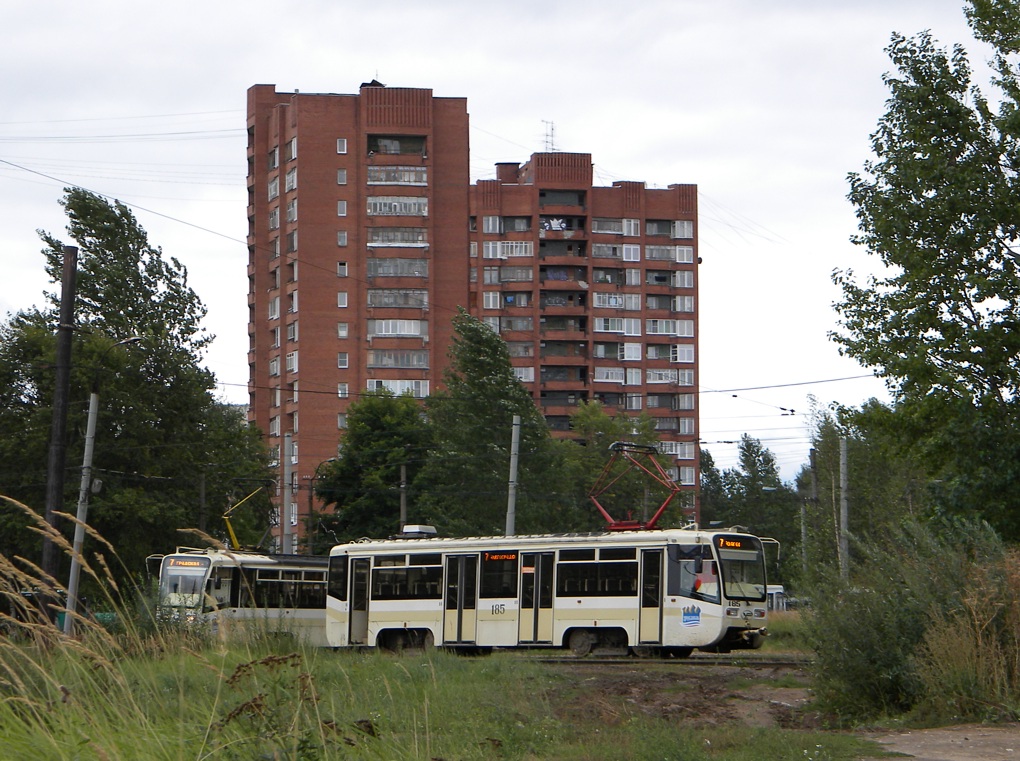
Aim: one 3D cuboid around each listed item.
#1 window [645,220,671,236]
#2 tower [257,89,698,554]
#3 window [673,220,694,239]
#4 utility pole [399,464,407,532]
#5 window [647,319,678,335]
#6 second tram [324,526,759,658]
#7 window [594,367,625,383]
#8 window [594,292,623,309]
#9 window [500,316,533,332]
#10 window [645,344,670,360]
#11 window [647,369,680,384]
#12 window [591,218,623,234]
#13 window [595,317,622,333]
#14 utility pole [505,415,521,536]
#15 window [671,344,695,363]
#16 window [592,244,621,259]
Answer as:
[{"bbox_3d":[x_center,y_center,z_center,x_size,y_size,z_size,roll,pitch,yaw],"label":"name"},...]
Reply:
[{"bbox_3d":[16.573,-16.964,272.434,2.619,1.725,0.200,1,-6,-11],"label":"window"},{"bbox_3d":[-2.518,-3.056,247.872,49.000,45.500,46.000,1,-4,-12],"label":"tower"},{"bbox_3d":[19.401,-16.885,272.962,2.396,1.954,0.200,1,-6,-11],"label":"window"},{"bbox_3d":[-4.922,8.107,112.451,0.250,8.630,0.250,0,-6,0],"label":"utility pole"},{"bbox_3d":[17.267,-6.058,276.404,3.758,1.706,0.250,1,-4,-12],"label":"window"},{"bbox_3d":[0.928,6.537,73.542,14.800,3.550,2.500,-5,-7,36],"label":"second tram"},{"bbox_3d":[11.225,-0.563,274.689,3.543,1.806,0.250,1,-4,-12],"label":"window"},{"bbox_3d":[11.193,-8.994,275.305,3.551,1.757,0.250,1,-4,-12],"label":"window"},{"bbox_3d":[0.717,-6.181,269.439,3.491,1.706,0.200,1,-6,-11],"label":"window"},{"bbox_3d":[16.881,-3.167,276.107,2.873,1.816,0.250,1,-4,-12],"label":"window"},{"bbox_3d":[17.270,-0.396,275.987,3.811,1.701,0.250,1,-4,-12],"label":"window"},{"bbox_3d":[11.048,-17.388,275.893,3.675,1.788,0.250,1,-4,-12],"label":"window"},{"bbox_3d":[11.213,-6.198,275.103,3.490,1.698,0.250,1,-4,-12],"label":"window"},{"bbox_3d":[-0.027,5.543,88.452,0.340,8.674,0.340,4,-6,0],"label":"utility pole"},{"bbox_3d":[19.287,-3.019,272.941,2.624,1.954,0.200,1,-6,-11],"label":"window"},{"bbox_3d":[10.838,-14.340,271.359,3.290,1.493,0.200,1,-6,-11],"label":"window"}]

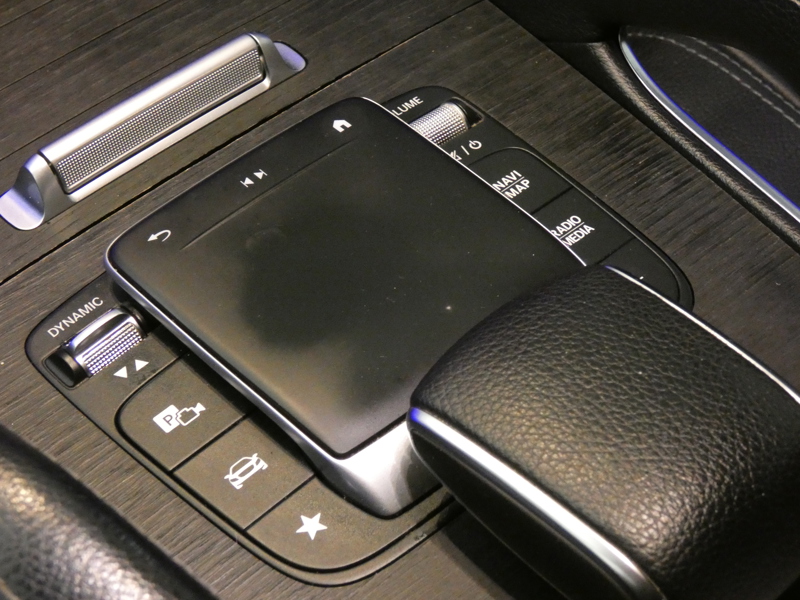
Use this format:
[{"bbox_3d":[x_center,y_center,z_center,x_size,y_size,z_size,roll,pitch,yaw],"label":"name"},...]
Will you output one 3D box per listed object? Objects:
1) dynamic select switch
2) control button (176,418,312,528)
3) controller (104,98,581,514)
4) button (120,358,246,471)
[{"bbox_3d":[-0.074,0.011,0.357,0.024,0.008,0.013,-35,55,-25],"label":"dynamic select switch"},{"bbox_3d":[-0.035,0.040,0.332,0.024,0.005,0.024,-37,56,-22],"label":"control button"},{"bbox_3d":[-0.009,-0.004,0.360,0.089,0.013,0.107,-35,55,-25],"label":"controller"},{"bbox_3d":[-0.052,0.027,0.345,0.026,0.005,0.027,-37,56,-22],"label":"button"}]

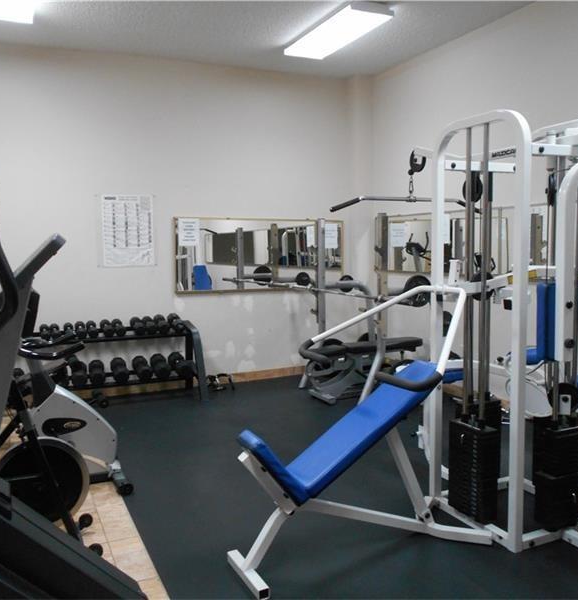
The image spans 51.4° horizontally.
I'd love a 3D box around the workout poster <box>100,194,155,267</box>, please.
[{"bbox_3d":[-1.610,-0.689,6.039,0.530,0.715,0.015,-4,6,-25],"label":"workout poster"}]

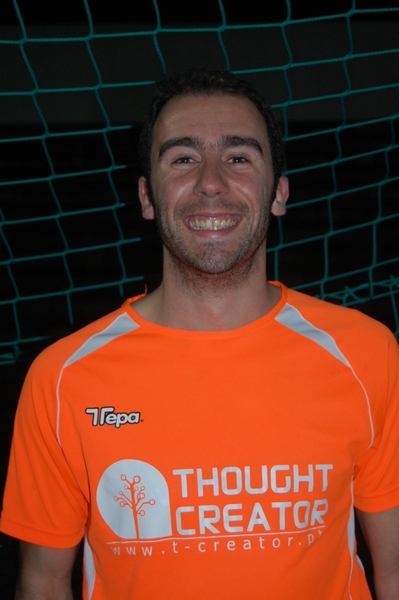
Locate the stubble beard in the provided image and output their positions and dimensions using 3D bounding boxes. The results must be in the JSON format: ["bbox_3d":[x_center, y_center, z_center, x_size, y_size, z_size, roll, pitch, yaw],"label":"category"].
[{"bbox_3d":[0.015,-0.074,1.337,0.146,0.120,0.100,0,-12,2],"label":"stubble beard"}]

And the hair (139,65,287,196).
[{"bbox_3d":[0.015,-0.200,1.415,0.182,0.188,0.195,0,-12,2],"label":"hair"}]

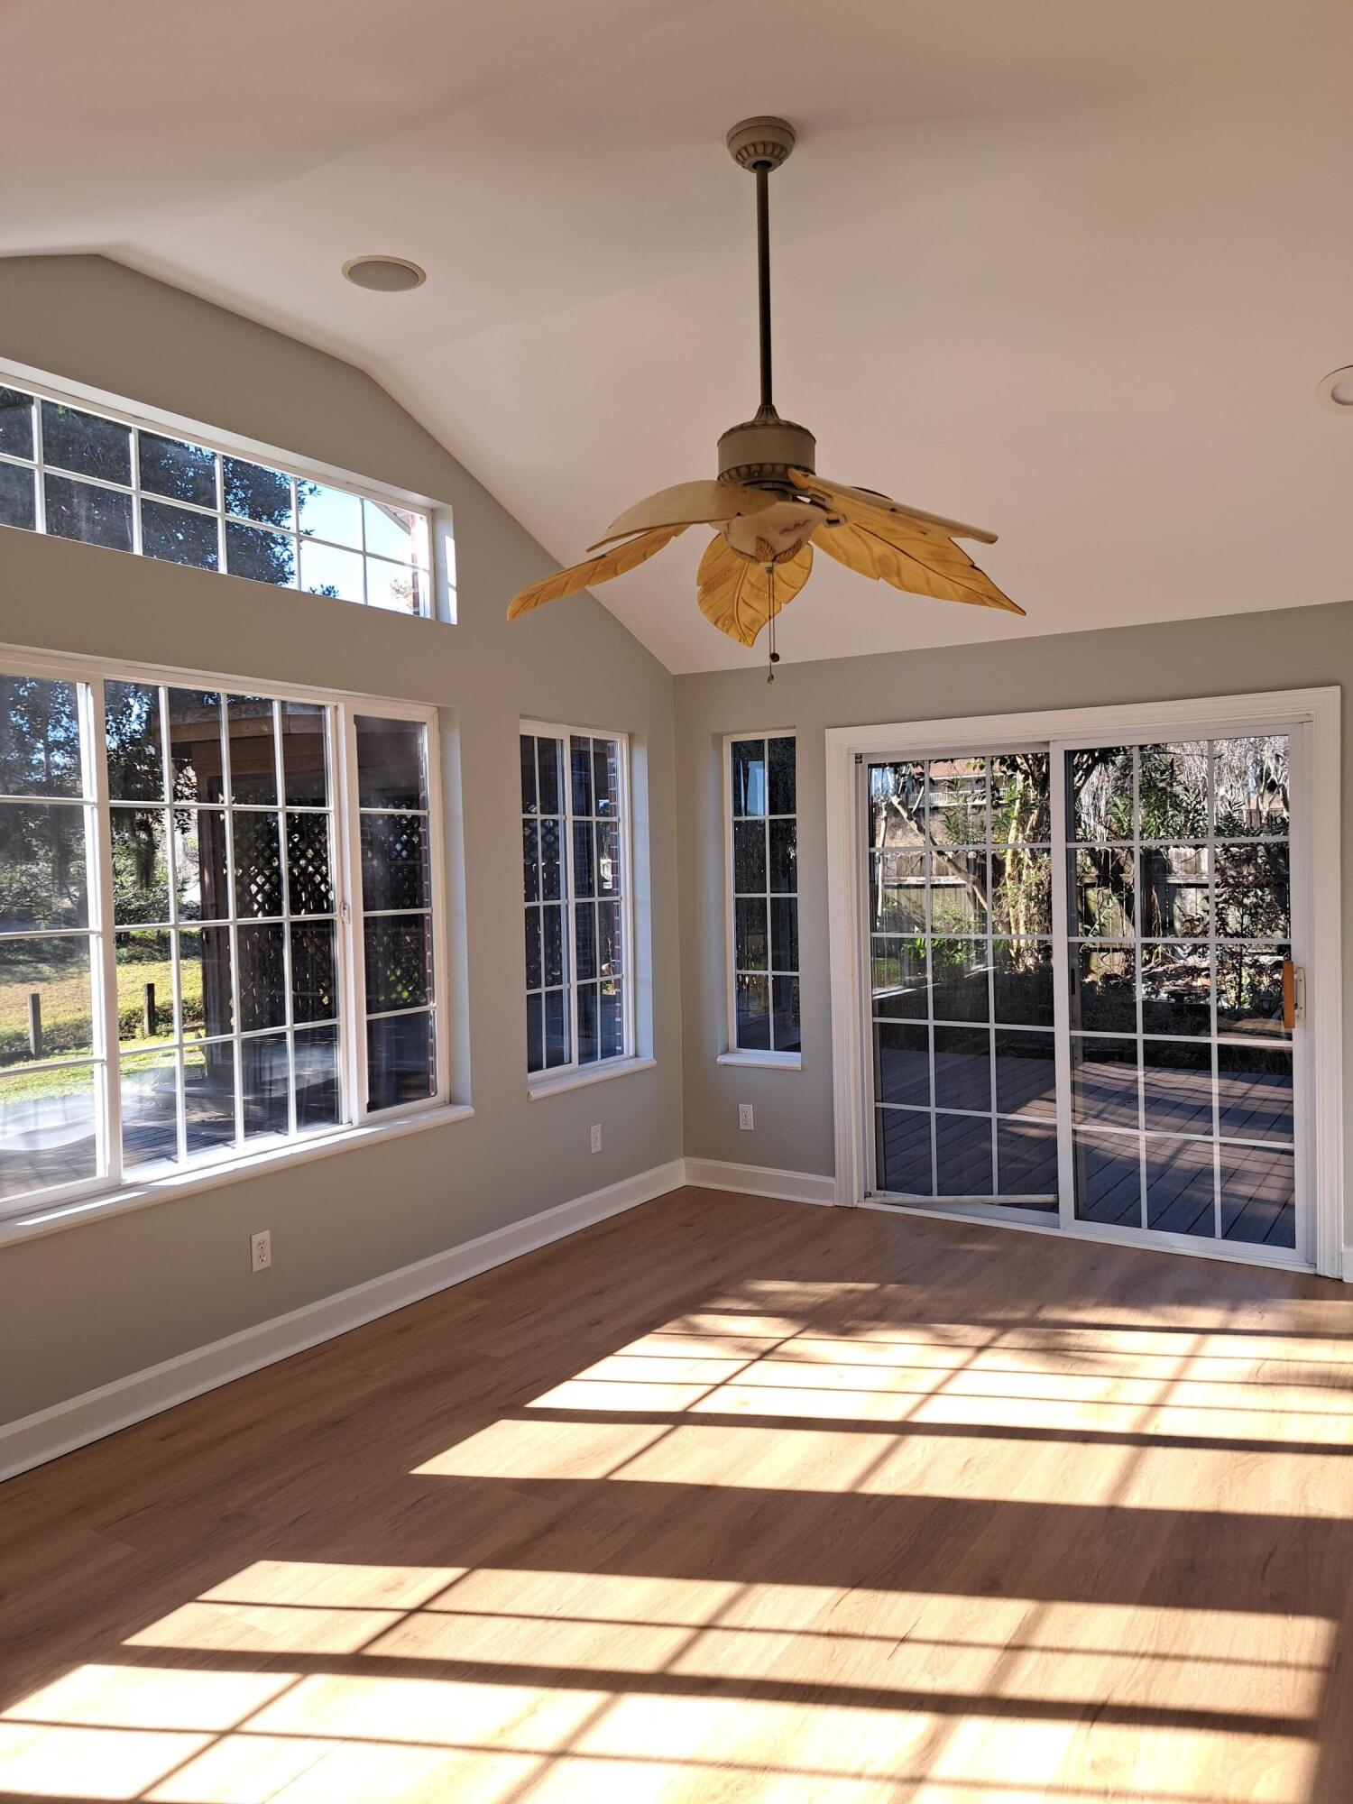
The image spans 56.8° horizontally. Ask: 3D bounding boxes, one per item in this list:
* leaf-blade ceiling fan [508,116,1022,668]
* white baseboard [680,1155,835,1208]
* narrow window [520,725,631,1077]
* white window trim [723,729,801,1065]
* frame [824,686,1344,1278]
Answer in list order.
[{"bbox_3d":[0.211,-1.157,2.902,1.300,1.251,1.300,0,2,32],"label":"leaf-blade ceiling fan"},{"bbox_3d":[0.367,1.277,5.705,0.773,0.133,0.018,0,2,32],"label":"white baseboard"},{"bbox_3d":[-0.428,-0.003,5.341,0.100,1.484,0.888,0,2,32],"label":"narrow window"},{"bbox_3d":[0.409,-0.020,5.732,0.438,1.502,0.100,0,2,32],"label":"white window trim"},{"bbox_3d":[1.533,0.292,4.978,1.982,2.095,0.130,0,2,32],"label":"frame"}]

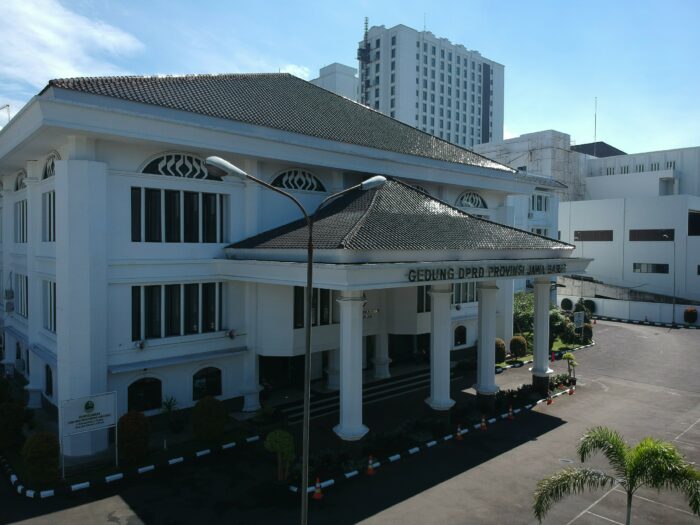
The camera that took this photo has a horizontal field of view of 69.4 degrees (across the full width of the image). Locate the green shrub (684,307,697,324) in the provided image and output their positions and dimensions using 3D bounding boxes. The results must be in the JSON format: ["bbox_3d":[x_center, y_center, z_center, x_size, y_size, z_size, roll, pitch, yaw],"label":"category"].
[{"bbox_3d":[38.401,5.969,56.926,1.450,2.050,1.450,-1,2,-42],"label":"green shrub"}]

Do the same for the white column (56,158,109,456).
[{"bbox_3d":[-11.007,1.915,20.844,1.750,12.000,1.750,-1,2,-42],"label":"white column"}]

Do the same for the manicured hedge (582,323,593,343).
[{"bbox_3d":[22.606,6.702,47.978,1.050,1.720,1.050,-1,2,-42],"label":"manicured hedge"}]

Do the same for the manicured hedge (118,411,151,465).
[{"bbox_3d":[-8.848,7.091,20.740,1.250,2.080,1.250,-1,2,-42],"label":"manicured hedge"}]

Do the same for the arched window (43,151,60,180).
[{"bbox_3d":[-13.897,-4.593,23.659,0.293,1.221,4.201,-1,2,-42],"label":"arched window"}]

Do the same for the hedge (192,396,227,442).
[{"bbox_3d":[-6.412,7.058,23.067,1.450,2.050,1.450,0,2,0],"label":"hedge"}]

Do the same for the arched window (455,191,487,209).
[{"bbox_3d":[9.188,-4.803,38.259,4.000,1.150,0.300,-1,2,-42],"label":"arched window"}]

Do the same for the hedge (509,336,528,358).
[{"bbox_3d":[13.209,6.637,39.584,1.350,1.750,1.350,-1,2,-42],"label":"hedge"}]

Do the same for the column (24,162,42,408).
[{"bbox_3d":[-17.161,1.214,27.414,0.800,13.300,1.000,-1,2,-42],"label":"column"}]

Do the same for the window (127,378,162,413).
[{"bbox_3d":[-9.154,5.900,22.589,1.466,1.514,0.244,-1,2,-42],"label":"window"}]

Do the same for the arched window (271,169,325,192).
[{"bbox_3d":[-2.728,-4.539,27.540,3.850,1.150,0.300,-1,2,-42],"label":"arched window"}]

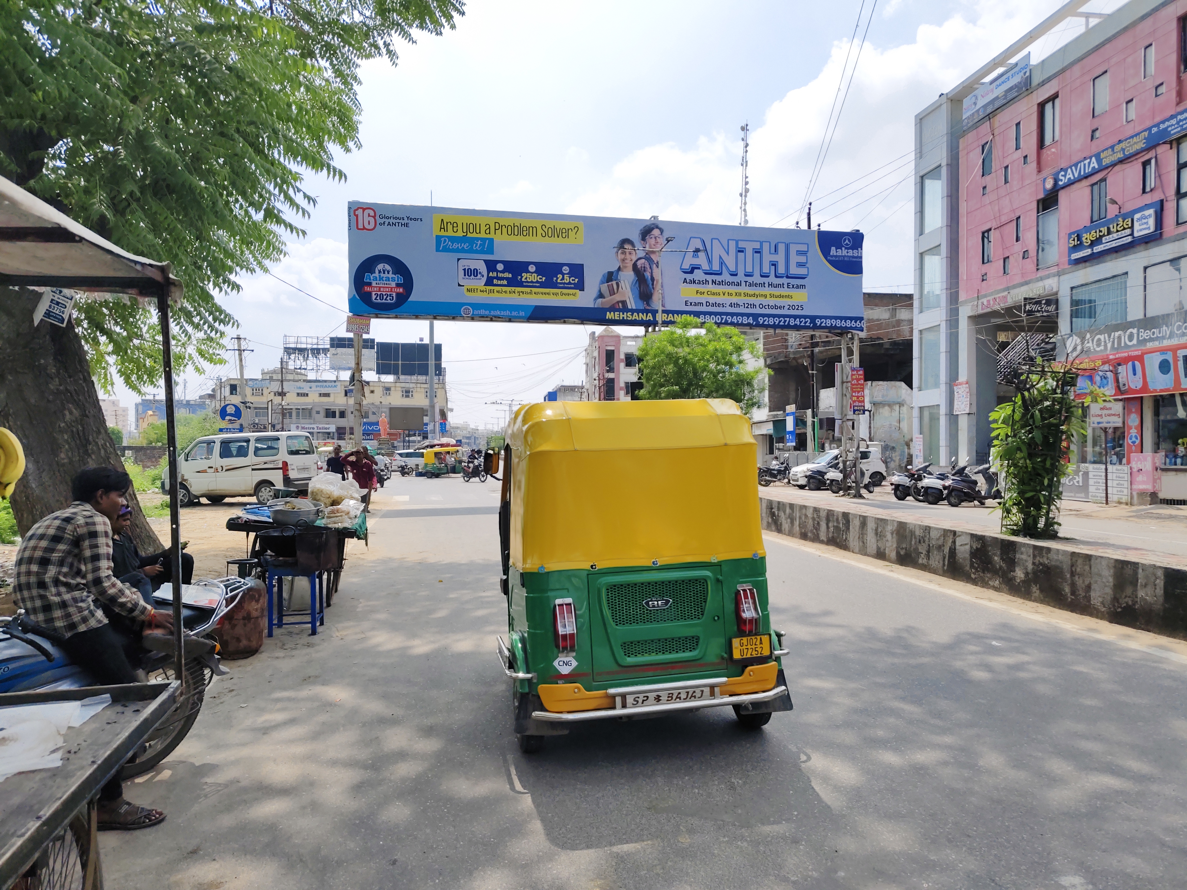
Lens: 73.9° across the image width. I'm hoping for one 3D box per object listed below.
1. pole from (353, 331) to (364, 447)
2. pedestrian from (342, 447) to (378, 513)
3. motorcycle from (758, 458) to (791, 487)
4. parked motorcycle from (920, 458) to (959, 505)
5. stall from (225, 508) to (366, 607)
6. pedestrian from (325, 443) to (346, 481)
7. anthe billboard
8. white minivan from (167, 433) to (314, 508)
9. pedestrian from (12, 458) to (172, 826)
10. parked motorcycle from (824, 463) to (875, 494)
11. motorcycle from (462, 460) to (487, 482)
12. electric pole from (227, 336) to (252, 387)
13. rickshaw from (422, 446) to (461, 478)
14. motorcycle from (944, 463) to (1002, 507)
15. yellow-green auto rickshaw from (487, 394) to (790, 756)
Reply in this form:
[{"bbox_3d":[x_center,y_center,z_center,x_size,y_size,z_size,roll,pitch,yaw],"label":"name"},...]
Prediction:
[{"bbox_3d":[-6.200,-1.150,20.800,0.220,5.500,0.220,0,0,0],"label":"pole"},{"bbox_3d":[-4.970,0.830,16.800,0.600,1.580,0.420,0,0,-16],"label":"pedestrian"},{"bbox_3d":[7.650,1.131,32.200,1.980,1.120,0.740,0,0,-16],"label":"motorcycle"},{"bbox_3d":[9.750,1.021,21.500,1.800,1.180,0.700,0,0,-10],"label":"parked motorcycle"},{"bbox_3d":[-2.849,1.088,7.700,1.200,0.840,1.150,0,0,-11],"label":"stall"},{"bbox_3d":[-5.750,0.820,17.600,0.500,1.620,0.320,0,0,-14],"label":"pedestrian"},{"bbox_3d":[0.831,-5.106,23.340,15.490,3.090,0.500,0,0,-12],"label":"anthe billboard"},{"bbox_3d":[-8.680,0.600,19.300,3.650,1.800,1.500,-1,0,12],"label":"white minivan"},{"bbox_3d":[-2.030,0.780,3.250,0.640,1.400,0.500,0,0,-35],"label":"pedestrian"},{"bbox_3d":[8.850,1.090,27.300,1.770,1.130,0.700,0,0,-10],"label":"parked motorcycle"},{"bbox_3d":[-5.770,1.280,38.300,2.000,1.100,0.740,0,-1,42],"label":"motorcycle"},{"bbox_3d":[-18.568,-2.049,42.000,1.350,7.600,0.350,-5,0,-12],"label":"electric pole"},{"bbox_3d":[-7.850,0.920,41.000,2.600,1.680,1.300,0,0,12],"label":"rickshaw"},{"bbox_3d":[8.850,0.880,18.200,1.780,1.120,0.680,0,0,-13],"label":"motorcycle"},{"bbox_3d":[0.060,0.620,4.800,1.360,1.700,2.650,-2,0,-11],"label":"yellow-green auto rickshaw"}]

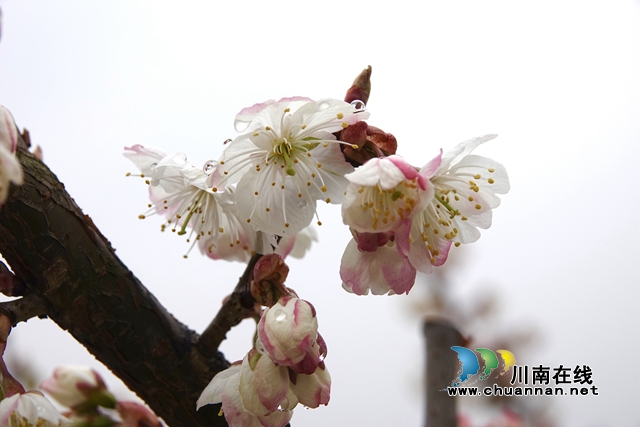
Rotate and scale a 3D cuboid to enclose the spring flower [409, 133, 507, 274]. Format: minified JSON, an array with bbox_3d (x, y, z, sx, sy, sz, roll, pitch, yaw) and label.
[{"bbox_3d":[0.031,-0.002,0.320,0.030,0.031,0.020,13,13,-45],"label":"spring flower"}]

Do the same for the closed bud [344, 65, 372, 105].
[{"bbox_3d":[0.009,-0.029,0.333,0.006,0.011,0.006,19,-3,0],"label":"closed bud"}]

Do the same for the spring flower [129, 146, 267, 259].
[{"bbox_3d":[-0.028,-0.003,0.332,0.032,0.029,0.020,-10,28,38],"label":"spring flower"}]

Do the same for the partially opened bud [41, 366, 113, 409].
[{"bbox_3d":[-0.061,0.043,0.355,0.017,0.010,0.010,21,0,-12],"label":"partially opened bud"}]

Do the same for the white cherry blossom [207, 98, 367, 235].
[{"bbox_3d":[-0.007,-0.011,0.320,0.035,0.030,0.018,0,16,-2],"label":"white cherry blossom"}]

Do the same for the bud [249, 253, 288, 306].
[{"bbox_3d":[-0.011,0.015,0.325,0.008,0.011,0.008,6,-6,0],"label":"bud"}]

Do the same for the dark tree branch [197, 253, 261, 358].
[{"bbox_3d":[-0.021,0.021,0.330,0.006,0.025,0.006,28,-6,0],"label":"dark tree branch"}]

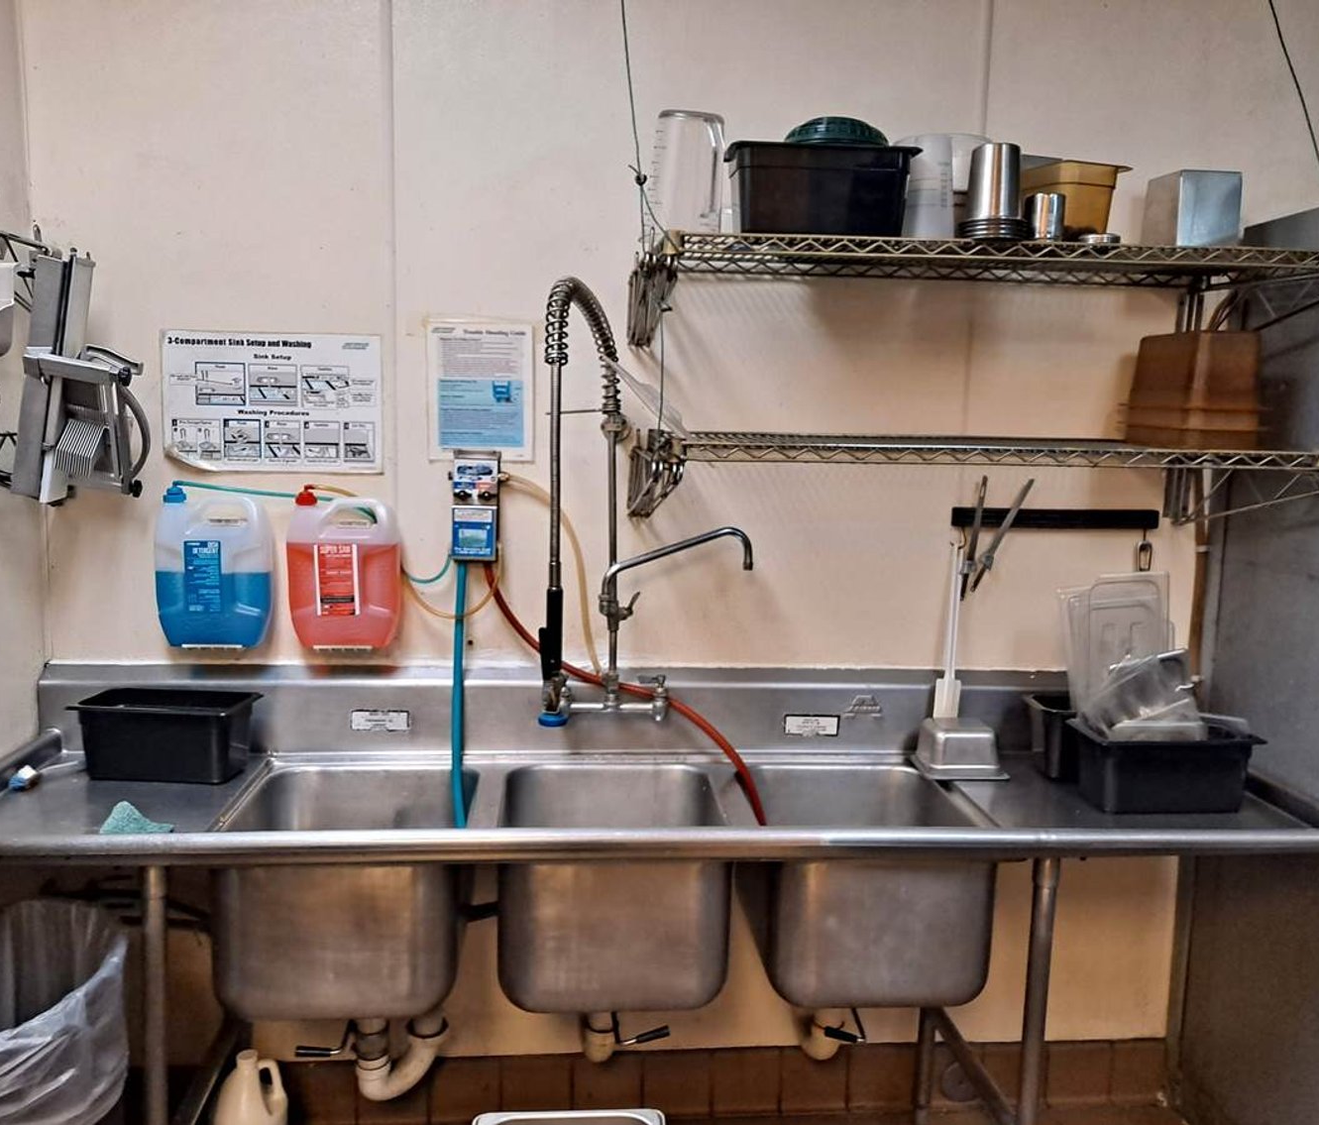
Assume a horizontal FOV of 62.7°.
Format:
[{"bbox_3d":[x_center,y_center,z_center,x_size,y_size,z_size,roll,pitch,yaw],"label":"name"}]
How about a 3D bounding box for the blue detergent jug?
[{"bbox_3d":[-0.913,0.007,2.228,0.218,0.328,0.135,1,7,-4],"label":"blue detergent jug"}]

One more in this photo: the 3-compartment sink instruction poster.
[{"bbox_3d":[-0.801,-0.334,2.248,0.438,0.284,0.008,1,8,-5],"label":"3-compartment sink instruction poster"}]

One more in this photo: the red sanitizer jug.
[{"bbox_3d":[-0.650,0.013,2.247,0.220,0.325,0.135,1,7,-4],"label":"red sanitizer jug"}]

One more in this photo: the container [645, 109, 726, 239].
[{"bbox_3d":[0.042,-0.690,1.946,0.160,0.230,0.150,1,7,-4],"label":"container"}]

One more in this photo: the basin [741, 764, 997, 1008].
[{"bbox_3d":[0.388,0.625,2.124,0.417,0.333,0.429,1,8,-5],"label":"basin"}]

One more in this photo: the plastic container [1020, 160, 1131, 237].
[{"bbox_3d":[0.769,-0.671,2.091,0.167,0.152,0.205,-1,8,-20],"label":"plastic container"}]

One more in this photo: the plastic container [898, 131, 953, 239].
[{"bbox_3d":[0.500,-0.680,1.998,0.096,0.200,0.096,1,7,-4],"label":"plastic container"}]

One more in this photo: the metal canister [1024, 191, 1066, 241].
[{"bbox_3d":[0.689,-0.614,1.943,0.076,0.092,0.076,1,7,-4],"label":"metal canister"}]

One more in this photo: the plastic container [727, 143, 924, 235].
[{"bbox_3d":[0.290,-0.663,1.999,0.325,0.156,0.178,1,7,-4],"label":"plastic container"}]

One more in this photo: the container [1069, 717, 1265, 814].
[{"bbox_3d":[0.980,0.401,2.124,0.322,0.150,0.168,1,8,-5],"label":"container"}]

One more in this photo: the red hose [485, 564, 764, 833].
[{"bbox_3d":[-0.074,0.286,2.213,0.570,0.540,0.260,1,7,-4],"label":"red hose"}]

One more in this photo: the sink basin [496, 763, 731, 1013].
[{"bbox_3d":[-0.093,0.618,2.082,0.417,0.333,0.429,1,8,-5],"label":"sink basin"}]

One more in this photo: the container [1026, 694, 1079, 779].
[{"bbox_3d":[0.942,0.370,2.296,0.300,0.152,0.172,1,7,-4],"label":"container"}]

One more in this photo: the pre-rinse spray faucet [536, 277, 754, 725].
[{"bbox_3d":[-0.027,-0.110,2.186,0.445,0.905,0.240,1,7,-4],"label":"pre-rinse spray faucet"}]

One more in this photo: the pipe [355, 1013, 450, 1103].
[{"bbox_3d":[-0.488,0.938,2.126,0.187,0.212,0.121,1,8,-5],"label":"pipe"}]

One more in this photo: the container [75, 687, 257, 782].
[{"bbox_3d":[-0.970,0.347,2.140,0.325,0.150,0.166,2,8,4],"label":"container"}]

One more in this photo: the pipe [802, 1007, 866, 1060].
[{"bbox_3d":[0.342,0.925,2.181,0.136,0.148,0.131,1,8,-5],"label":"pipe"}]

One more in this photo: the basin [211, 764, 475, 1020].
[{"bbox_3d":[-0.561,0.610,2.050,0.412,0.333,0.440,1,7,-4],"label":"basin"}]

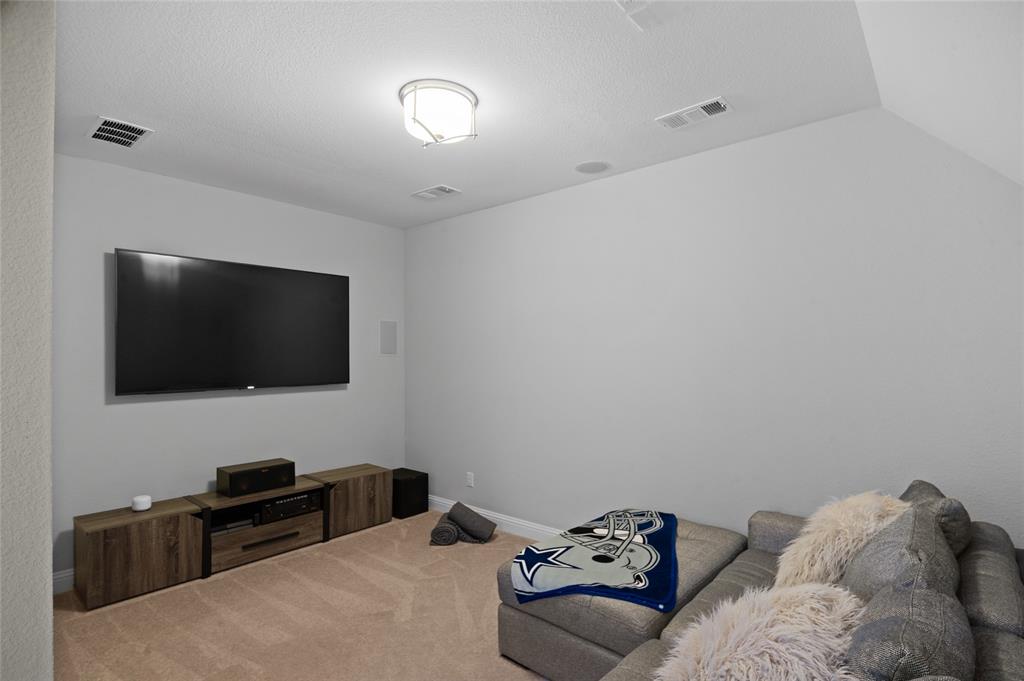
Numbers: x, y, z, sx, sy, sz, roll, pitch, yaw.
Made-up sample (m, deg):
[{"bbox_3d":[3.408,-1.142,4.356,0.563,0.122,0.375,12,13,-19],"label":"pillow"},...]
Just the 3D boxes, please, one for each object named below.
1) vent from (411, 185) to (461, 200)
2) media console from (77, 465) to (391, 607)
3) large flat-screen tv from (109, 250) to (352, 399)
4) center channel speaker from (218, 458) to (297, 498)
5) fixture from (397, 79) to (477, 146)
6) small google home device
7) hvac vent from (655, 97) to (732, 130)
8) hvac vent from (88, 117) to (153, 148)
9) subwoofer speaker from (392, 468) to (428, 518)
[{"bbox_3d":[-0.601,-1.148,3.815,0.365,0.025,0.195,-1,-2,41],"label":"vent"},{"bbox_3d":[-1.923,1.363,3.715,0.406,0.446,2.087,-1,-2,41],"label":"media console"},{"bbox_3d":[-2.053,-0.107,3.793,0.066,0.961,1.673,-1,-2,41],"label":"large flat-screen tv"},{"bbox_3d":[-1.960,1.050,3.723,0.252,0.179,0.471,-1,-2,41],"label":"center channel speaker"},{"bbox_3d":[-0.360,-1.085,2.397,0.392,0.206,0.392,0,-1,0],"label":"fixture"},{"bbox_3d":[-2.481,1.085,3.240,0.110,0.090,0.110,-1,-2,41],"label":"small google home device"},{"bbox_3d":[0.957,-1.174,2.546,0.355,0.025,0.190,-1,-2,41],"label":"hvac vent"},{"bbox_3d":[-2.255,-1.169,2.776,0.400,0.025,0.215,-1,-2,41],"label":"hvac vent"},{"bbox_3d":[-1.030,1.427,4.546,0.385,0.351,0.300,-1,-2,41],"label":"subwoofer speaker"}]

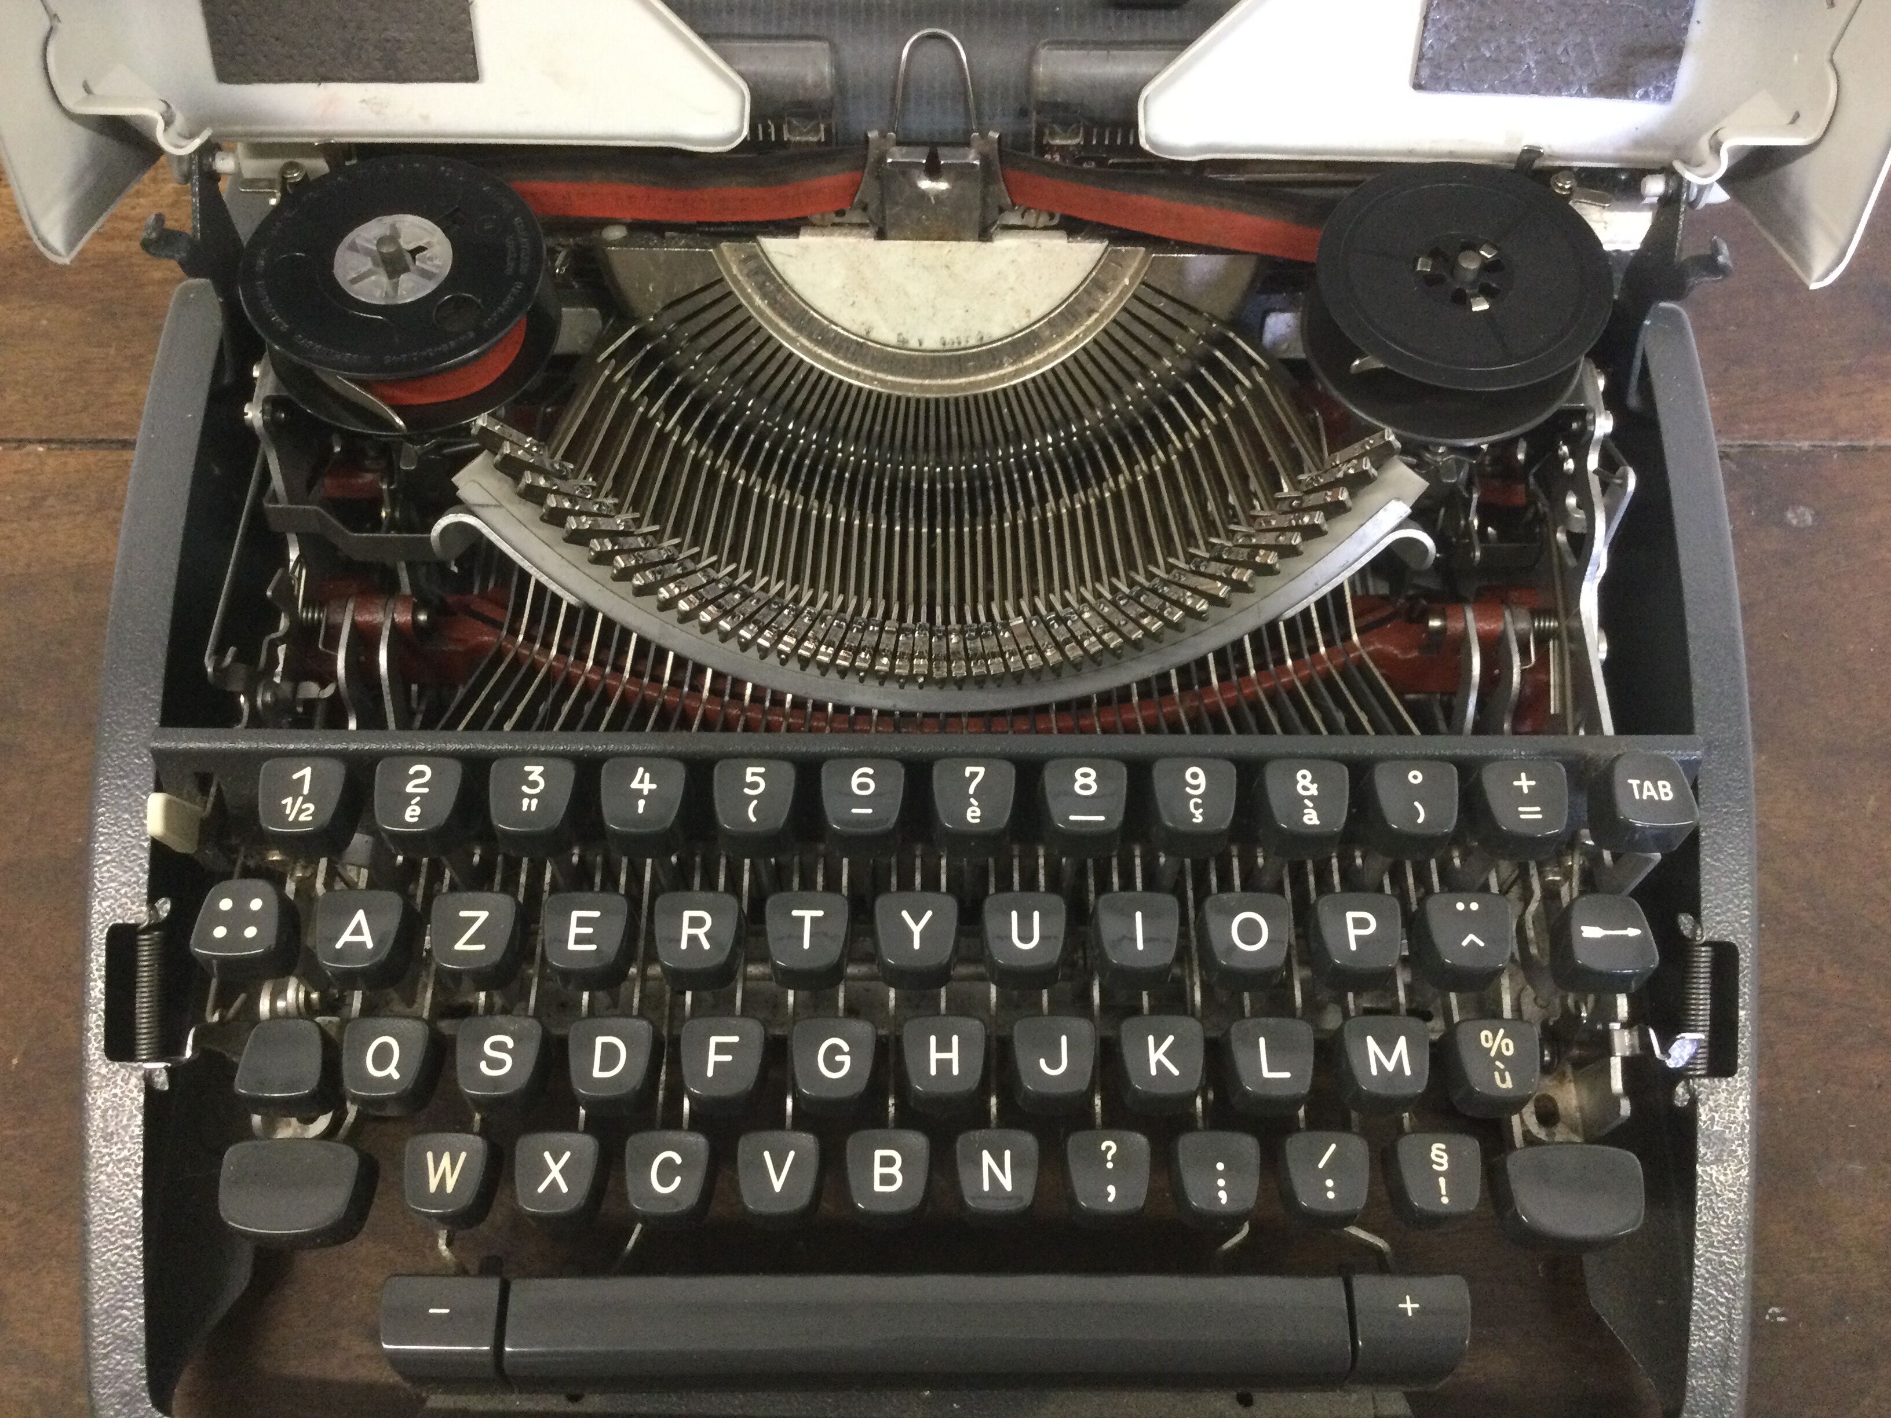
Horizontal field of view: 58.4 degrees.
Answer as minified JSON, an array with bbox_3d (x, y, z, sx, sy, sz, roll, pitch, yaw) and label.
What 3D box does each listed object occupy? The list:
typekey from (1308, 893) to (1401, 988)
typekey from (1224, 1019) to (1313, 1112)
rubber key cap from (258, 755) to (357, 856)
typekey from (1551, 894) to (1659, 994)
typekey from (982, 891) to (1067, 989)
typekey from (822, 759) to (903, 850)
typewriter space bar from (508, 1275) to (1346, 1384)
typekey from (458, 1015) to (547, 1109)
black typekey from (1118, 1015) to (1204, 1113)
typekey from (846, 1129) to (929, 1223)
[{"bbox_3d":[0.072,0.040,0.296,0.015,0.009,0.015,0,62,-1],"label":"typekey"},{"bbox_3d":[0.057,0.062,0.295,0.015,0.009,0.015,0,62,-1],"label":"typekey"},{"bbox_3d":[-0.111,0.017,0.294,0.015,0.009,0.014,0,61,0],"label":"rubber key cap"},{"bbox_3d":[0.118,0.042,0.301,0.015,0.010,0.015,1,62,-2],"label":"typekey"},{"bbox_3d":[0.014,0.041,0.298,0.015,0.010,0.015,1,62,-2],"label":"typekey"},{"bbox_3d":[-0.014,0.017,0.294,0.015,0.009,0.014,0,61,0],"label":"typekey"},{"bbox_3d":[-0.003,0.110,0.298,0.146,0.011,0.017,0,61,0],"label":"typewriter space bar"},{"bbox_3d":[-0.078,0.062,0.295,0.015,0.009,0.014,0,61,0],"label":"typekey"},{"bbox_3d":[0.038,0.063,0.298,0.015,0.010,0.015,1,62,-2],"label":"black typekey"},{"bbox_3d":[-0.010,0.082,0.295,0.014,0.010,0.014,0,62,-1],"label":"typekey"}]

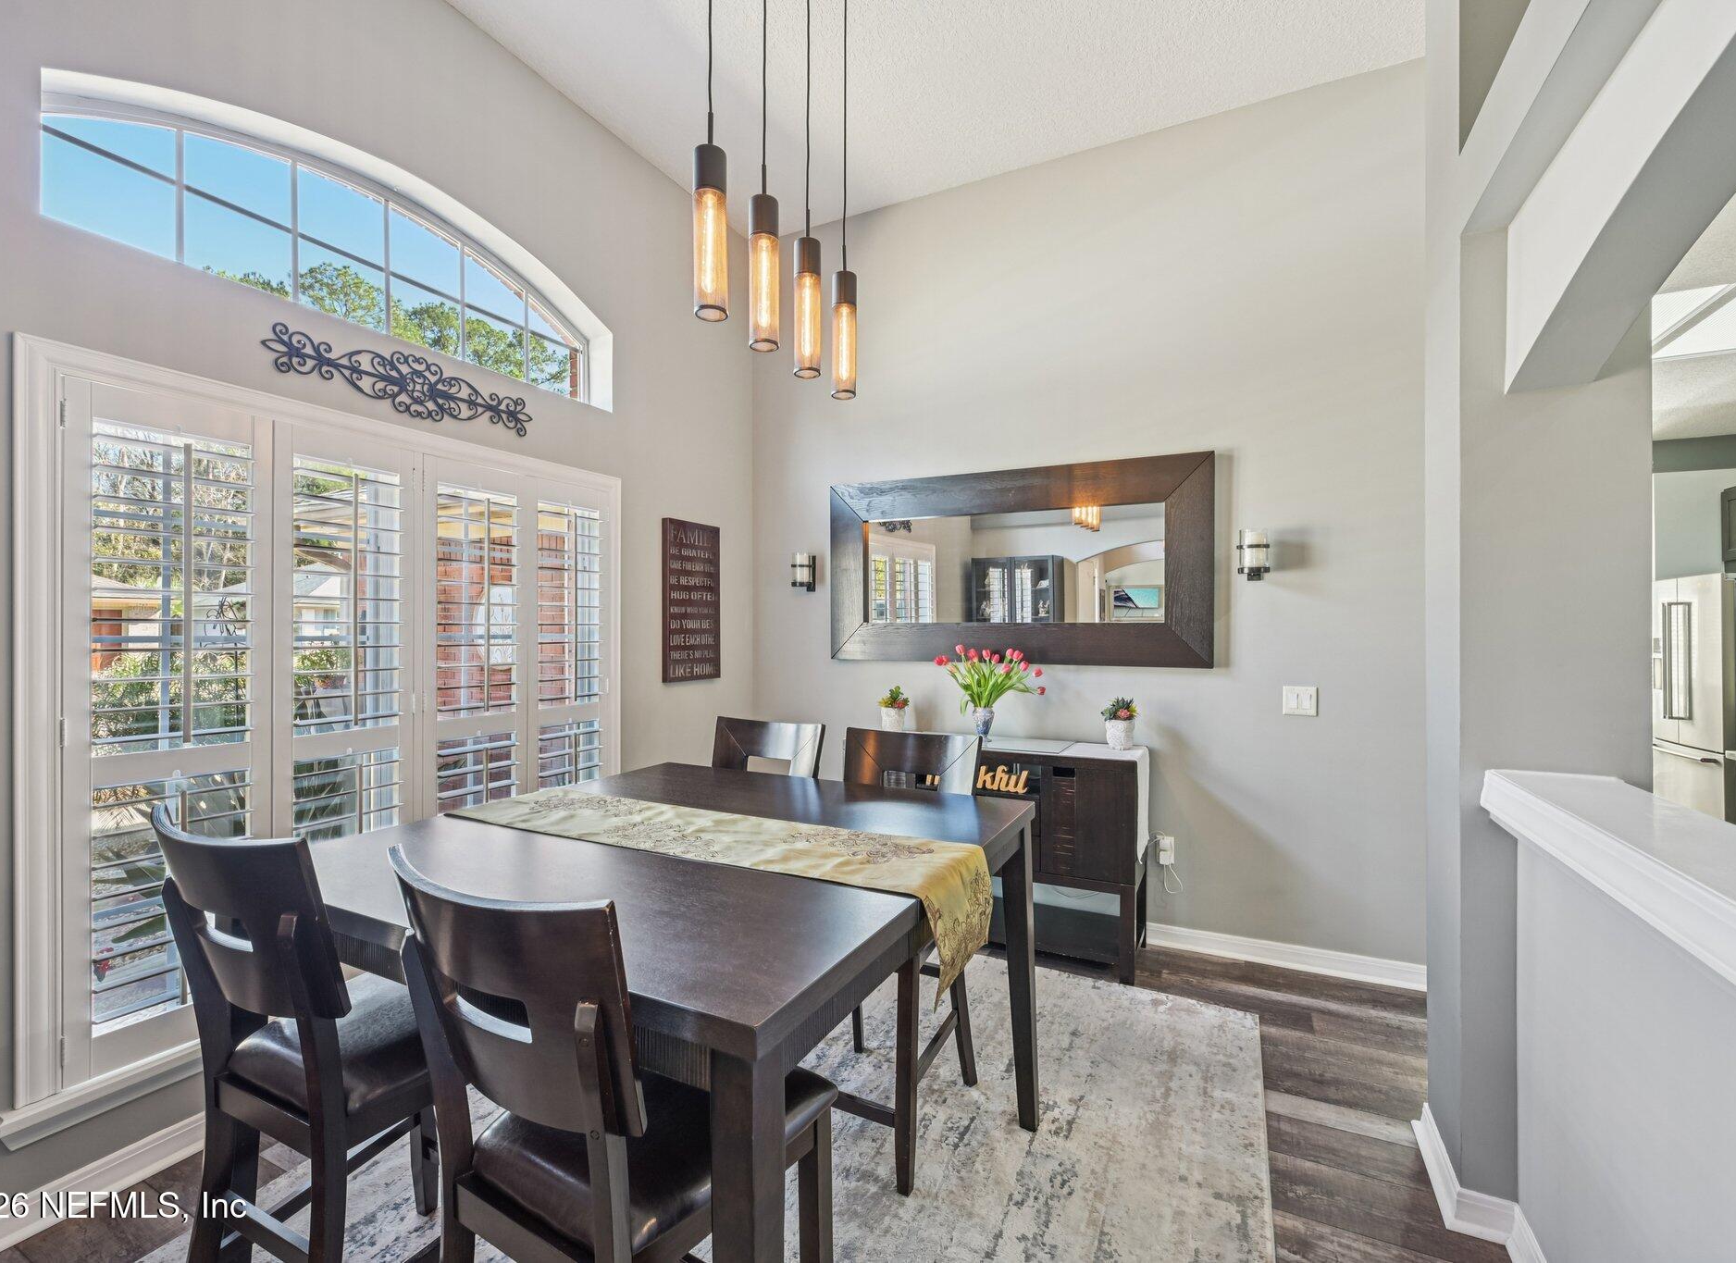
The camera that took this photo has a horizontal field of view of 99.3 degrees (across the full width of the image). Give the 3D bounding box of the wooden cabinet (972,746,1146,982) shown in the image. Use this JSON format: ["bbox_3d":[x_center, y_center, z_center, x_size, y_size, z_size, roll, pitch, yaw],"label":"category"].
[{"bbox_3d":[0.571,0.968,3.436,1.340,0.905,0.400,0,0,27],"label":"wooden cabinet"}]

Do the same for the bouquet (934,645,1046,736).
[{"bbox_3d":[0.566,0.292,3.500,0.500,0.455,0.330,0,0,27],"label":"bouquet"}]

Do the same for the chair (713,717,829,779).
[{"bbox_3d":[-0.490,0.877,2.468,0.490,1.085,0.610,0,0,29],"label":"chair"}]

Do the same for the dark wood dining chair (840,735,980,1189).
[{"bbox_3d":[0.033,0.877,2.207,0.490,1.085,0.610,0,0,27],"label":"dark wood dining chair"}]

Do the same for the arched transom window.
[{"bbox_3d":[-1.701,-1.270,2.617,0.070,0.565,1.790,0,0,27],"label":"arched transom window"}]

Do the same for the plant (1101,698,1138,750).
[{"bbox_3d":[1.114,0.406,3.255,0.150,0.226,0.150,0,0,27],"label":"plant"}]

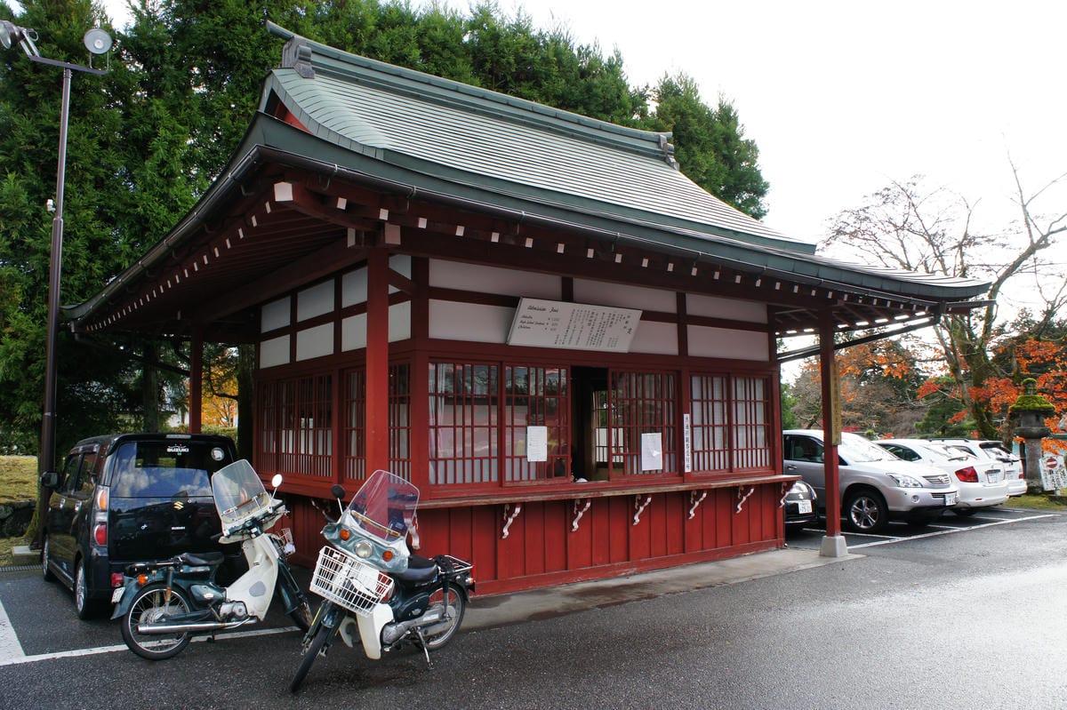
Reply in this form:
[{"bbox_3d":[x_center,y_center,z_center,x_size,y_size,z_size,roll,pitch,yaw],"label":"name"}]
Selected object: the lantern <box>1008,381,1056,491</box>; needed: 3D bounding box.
[{"bbox_3d":[12.224,2.011,19.731,0.990,2.832,0.990,4,-7,-36],"label":"lantern"}]

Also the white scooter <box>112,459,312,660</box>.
[{"bbox_3d":[-2.428,1.566,6.353,1.760,1.410,0.700,5,-7,-43],"label":"white scooter"}]

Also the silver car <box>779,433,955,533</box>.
[{"bbox_3d":[5.232,2.182,14.602,1.845,1.680,4.750,4,-7,-36],"label":"silver car"}]

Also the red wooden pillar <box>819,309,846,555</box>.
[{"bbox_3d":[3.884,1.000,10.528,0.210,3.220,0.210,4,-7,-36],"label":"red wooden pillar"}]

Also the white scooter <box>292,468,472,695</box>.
[{"bbox_3d":[-1.048,1.499,5.625,0.700,1.390,1.760,-5,-7,40],"label":"white scooter"}]

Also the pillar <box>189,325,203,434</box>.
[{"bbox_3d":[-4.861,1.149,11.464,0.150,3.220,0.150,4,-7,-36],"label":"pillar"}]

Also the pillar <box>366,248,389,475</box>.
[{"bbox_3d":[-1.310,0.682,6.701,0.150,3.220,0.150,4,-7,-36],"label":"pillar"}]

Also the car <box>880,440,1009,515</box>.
[{"bbox_3d":[6.942,2.438,16.102,1.700,1.470,4.560,3,-6,-36],"label":"car"}]

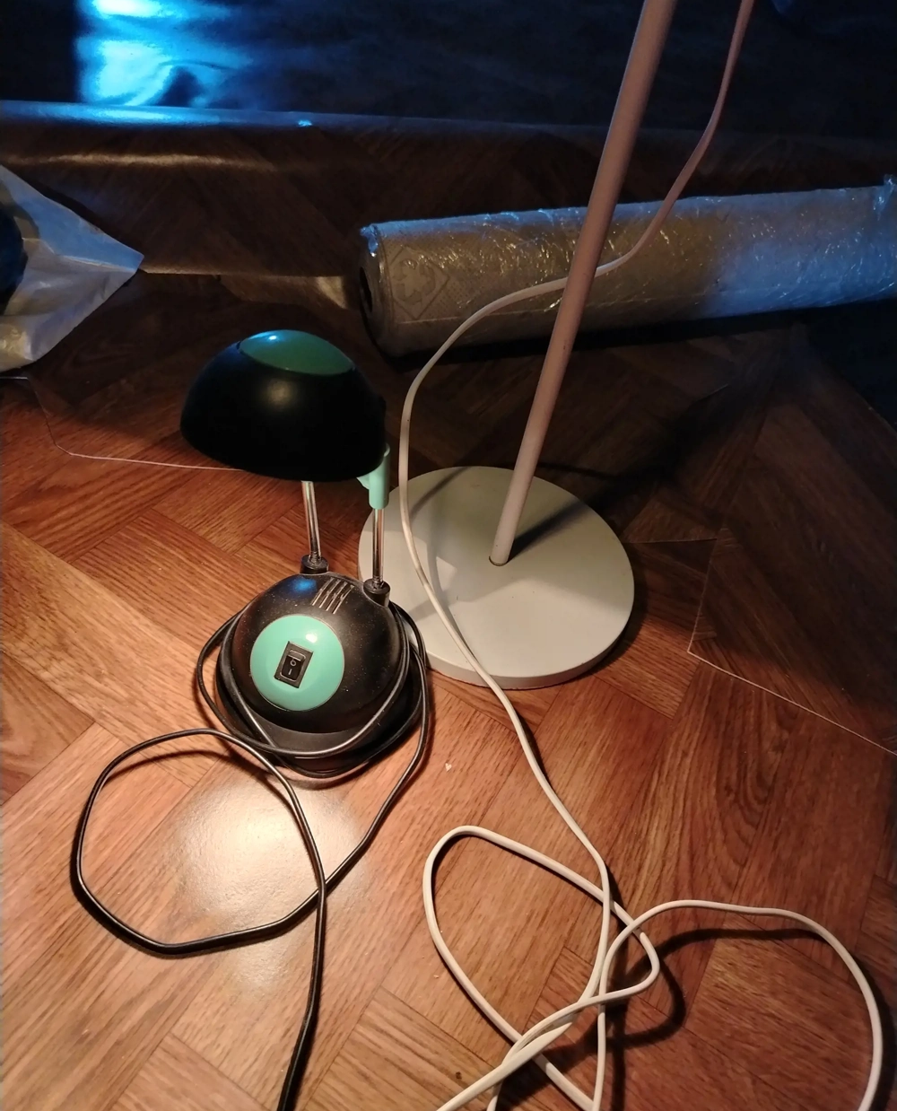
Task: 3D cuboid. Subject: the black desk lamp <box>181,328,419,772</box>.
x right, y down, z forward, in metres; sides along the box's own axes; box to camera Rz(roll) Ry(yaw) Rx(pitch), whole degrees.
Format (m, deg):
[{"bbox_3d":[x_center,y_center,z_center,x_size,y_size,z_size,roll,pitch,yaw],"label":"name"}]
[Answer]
[{"bbox_3d":[-0.063,-0.006,0.442,0.131,0.256,0.134,19,48,6],"label":"black desk lamp"}]

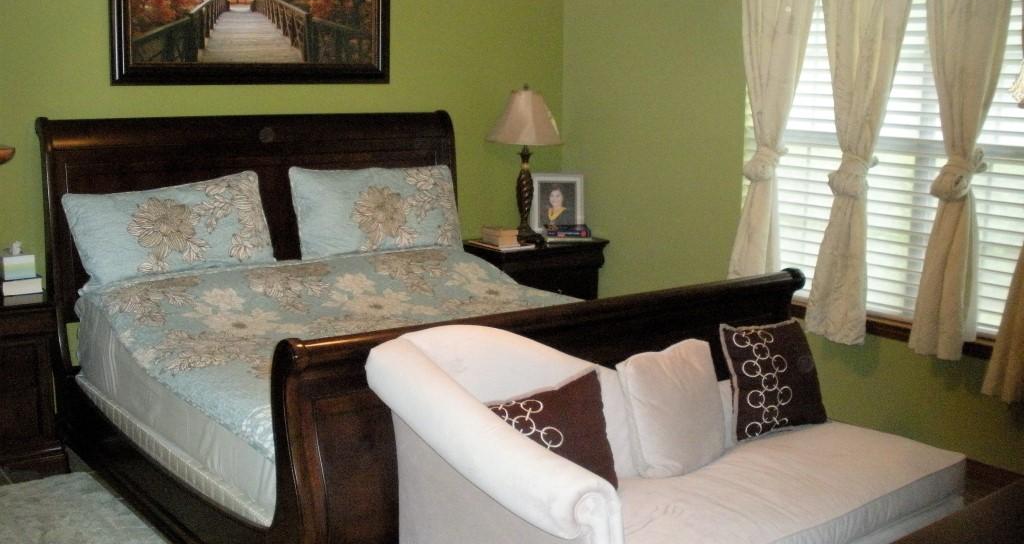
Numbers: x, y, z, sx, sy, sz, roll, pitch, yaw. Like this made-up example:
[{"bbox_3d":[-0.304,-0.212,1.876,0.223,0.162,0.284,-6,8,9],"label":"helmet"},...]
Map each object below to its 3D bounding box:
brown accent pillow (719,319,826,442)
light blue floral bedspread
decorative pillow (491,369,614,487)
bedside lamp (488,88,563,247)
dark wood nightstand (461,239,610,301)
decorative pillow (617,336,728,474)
[{"bbox_3d":[0.836,0.332,3.462,0.383,0.377,0.122,-4,-11,-34],"label":"brown accent pillow"},{"bbox_3d":[-0.407,0.188,4.189,1.999,0.275,1.795,-7,13,-37],"label":"light blue floral bedspread"},{"bbox_3d":[0.087,0.452,2.765,0.388,0.367,0.133,-12,3,-34],"label":"decorative pillow"},{"bbox_3d":[0.074,-0.576,5.695,0.408,0.847,0.408,-7,13,-37],"label":"bedside lamp"},{"bbox_3d":[0.094,0.174,5.919,0.745,0.714,0.469,-7,13,-37],"label":"dark wood nightstand"},{"bbox_3d":[0.453,0.392,3.113,0.342,0.367,0.143,-9,0,-30],"label":"decorative pillow"}]

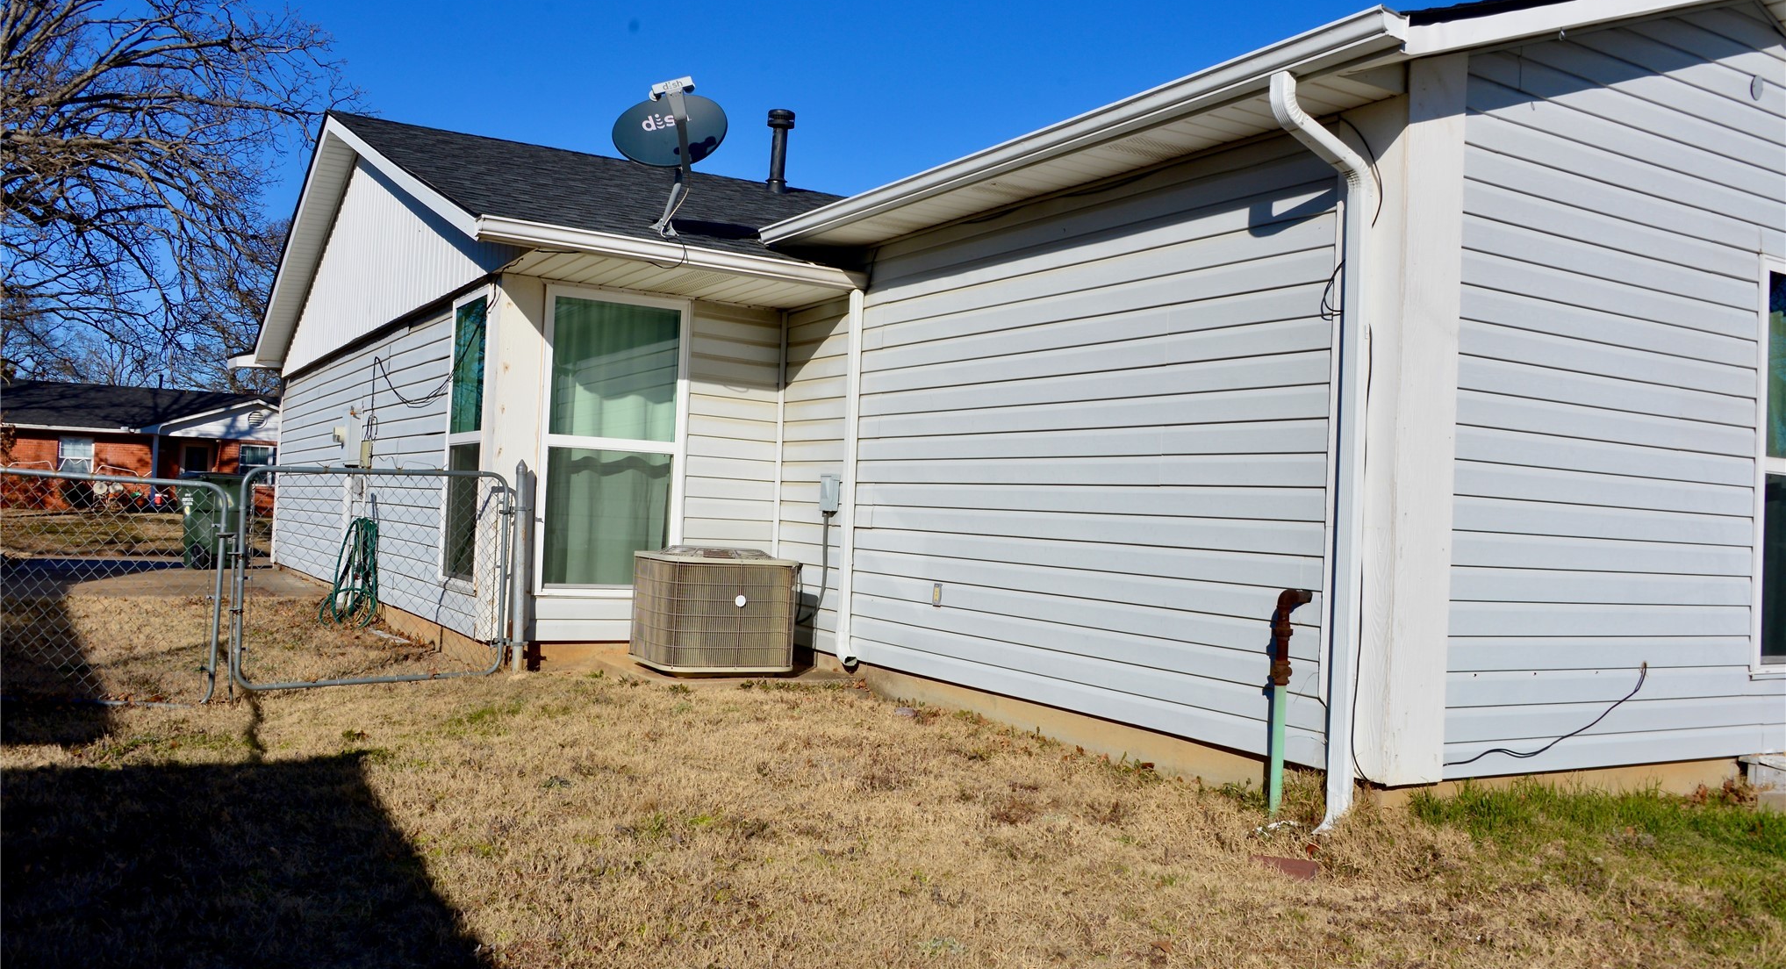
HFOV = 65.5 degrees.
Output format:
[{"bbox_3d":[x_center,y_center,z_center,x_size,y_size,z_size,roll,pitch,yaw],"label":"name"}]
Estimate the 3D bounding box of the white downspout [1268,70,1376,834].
[{"bbox_3d":[1.463,-0.102,4.837,0.440,2.585,0.110,4,-2,-31],"label":"white downspout"}]

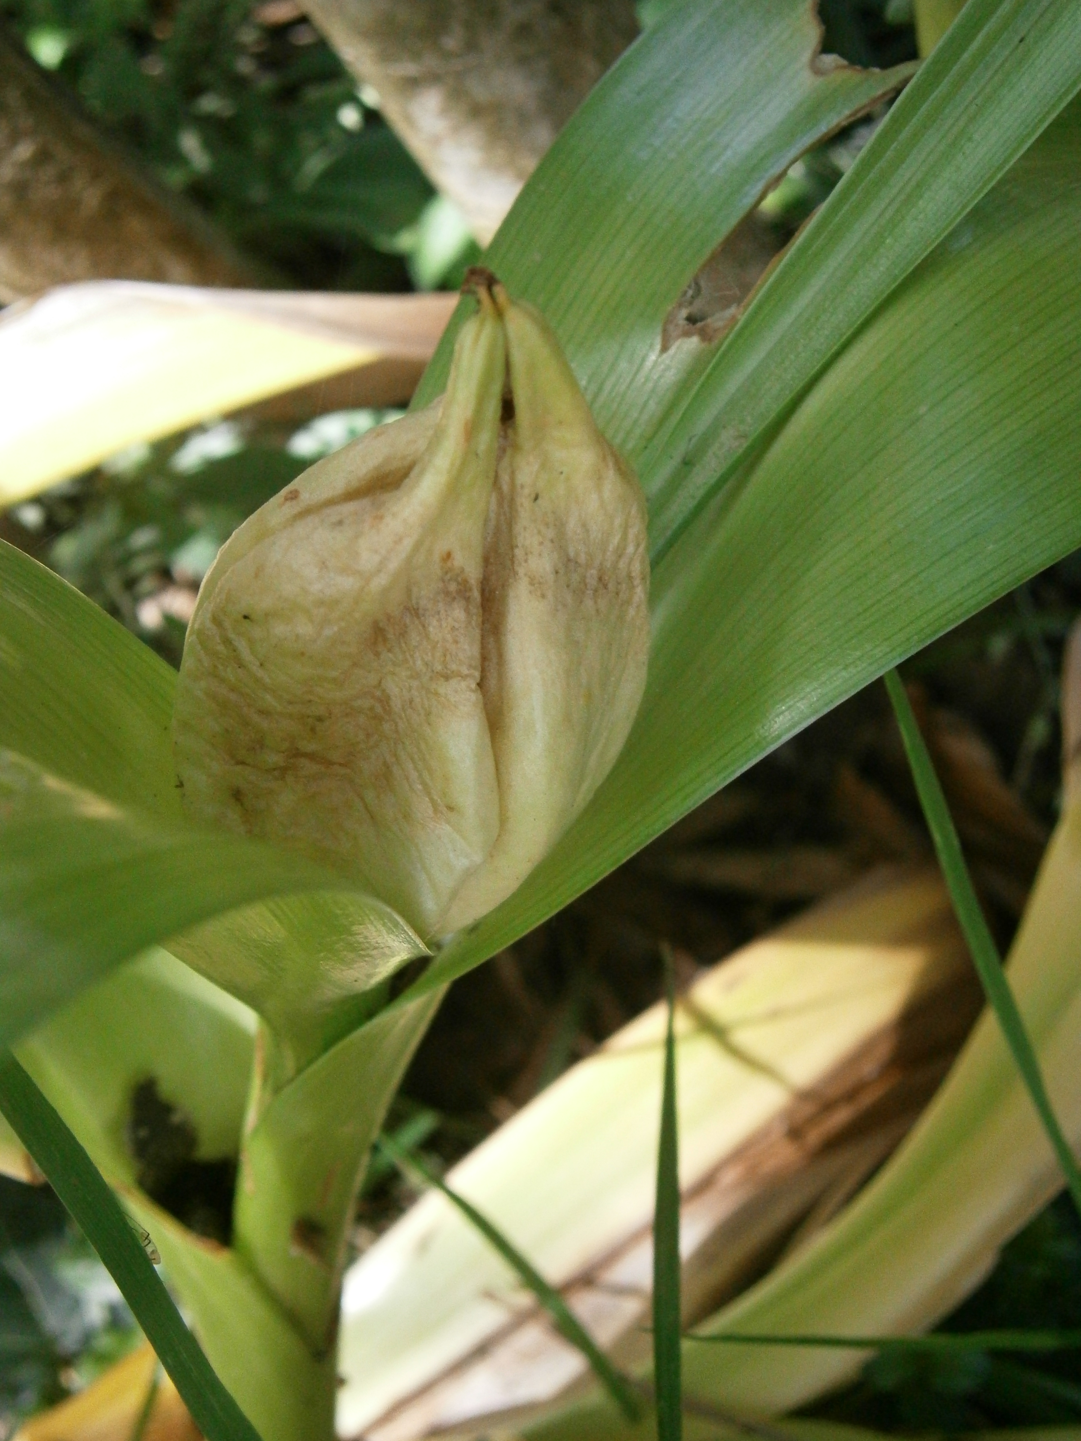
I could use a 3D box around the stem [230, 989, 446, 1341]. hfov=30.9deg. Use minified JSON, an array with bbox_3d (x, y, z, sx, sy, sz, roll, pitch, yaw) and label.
[{"bbox_3d":[-0.024,0.053,0.232,0.019,0.044,0.017,14,21,0],"label":"stem"}]

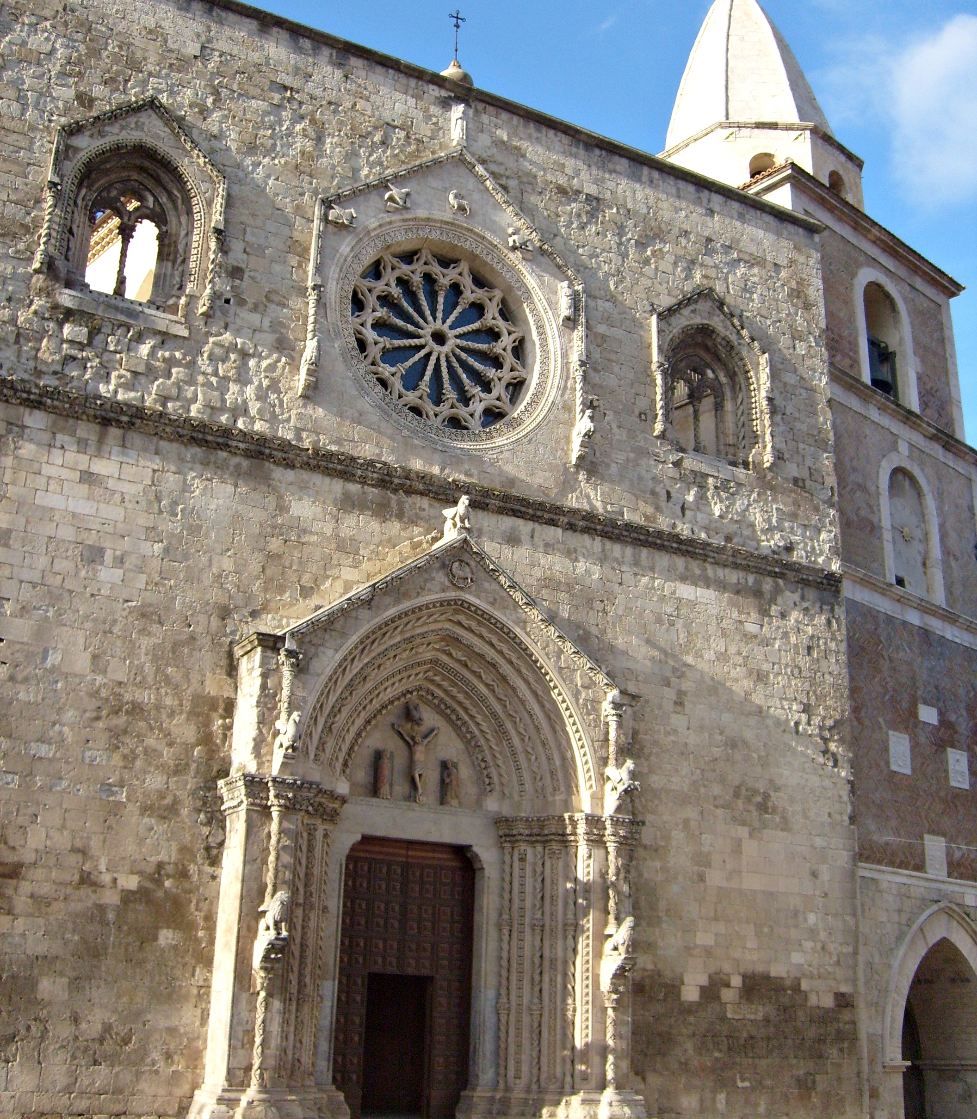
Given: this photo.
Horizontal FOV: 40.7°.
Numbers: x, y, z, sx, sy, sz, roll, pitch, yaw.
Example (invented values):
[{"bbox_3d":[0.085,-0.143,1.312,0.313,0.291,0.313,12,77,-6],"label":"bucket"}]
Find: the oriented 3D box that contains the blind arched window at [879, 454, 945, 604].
[{"bbox_3d":[9.813,-0.866,30.954,2.650,3.500,0.350,18,-25,-40],"label":"blind arched window"}]

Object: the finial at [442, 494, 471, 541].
[{"bbox_3d":[-0.475,-0.614,21.144,0.372,0.688,0.800,12,-21,-26],"label":"finial"}]

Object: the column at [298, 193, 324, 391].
[{"bbox_3d":[-2.854,-4.458,21.861,0.251,3.664,0.409,12,-21,-26],"label":"column"}]

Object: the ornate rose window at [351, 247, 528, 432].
[{"bbox_3d":[-0.911,-4.107,24.300,3.700,3.700,0.350,11,-21,-26],"label":"ornate rose window"}]

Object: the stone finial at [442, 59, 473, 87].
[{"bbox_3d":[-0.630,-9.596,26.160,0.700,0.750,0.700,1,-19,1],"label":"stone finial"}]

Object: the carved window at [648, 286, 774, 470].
[{"bbox_3d":[4.490,-3.883,26.813,2.980,3.800,0.500,11,-21,-26],"label":"carved window"}]

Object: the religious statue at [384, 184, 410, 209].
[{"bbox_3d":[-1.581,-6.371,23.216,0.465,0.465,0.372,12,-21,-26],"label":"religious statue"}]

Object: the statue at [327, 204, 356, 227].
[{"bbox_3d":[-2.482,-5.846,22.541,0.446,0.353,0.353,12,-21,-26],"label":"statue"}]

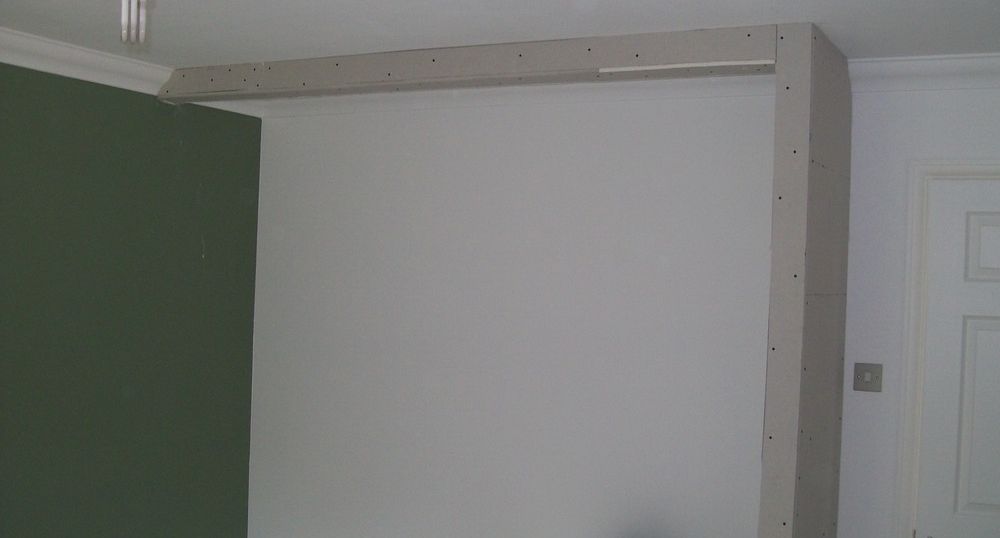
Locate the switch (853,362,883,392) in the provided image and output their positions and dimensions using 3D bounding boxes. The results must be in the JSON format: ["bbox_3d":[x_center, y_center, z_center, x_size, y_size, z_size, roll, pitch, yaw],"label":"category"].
[{"bbox_3d":[1.171,0.345,3.310,0.088,0.088,0.010,2,0,27],"label":"switch"}]

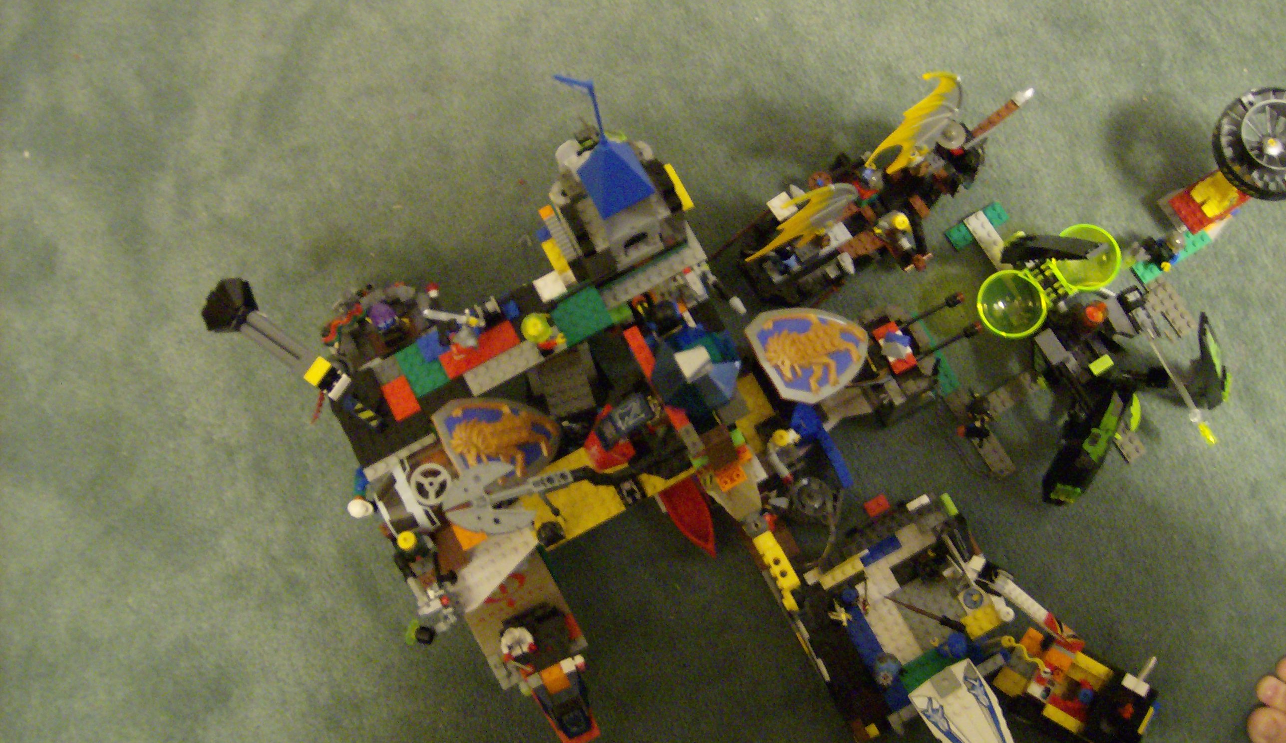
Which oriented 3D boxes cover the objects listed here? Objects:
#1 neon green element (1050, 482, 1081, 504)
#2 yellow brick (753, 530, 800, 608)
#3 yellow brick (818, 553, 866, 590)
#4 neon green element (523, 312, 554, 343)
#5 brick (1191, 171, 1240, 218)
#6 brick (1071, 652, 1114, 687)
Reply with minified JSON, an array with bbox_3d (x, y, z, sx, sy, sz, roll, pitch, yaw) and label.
[{"bbox_3d":[0.305,0.088,0.964,0.018,0.009,0.011,14,80,5],"label":"neon green element"},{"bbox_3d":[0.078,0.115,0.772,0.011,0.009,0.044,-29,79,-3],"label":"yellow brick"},{"bbox_3d":[0.142,0.143,0.949,0.032,0.011,0.009,-29,84,-2],"label":"yellow brick"},{"bbox_3d":[-0.061,-0.026,0.780,0.018,0.017,0.018,0,79,2],"label":"neon green element"},{"bbox_3d":[0.422,-0.131,0.985,0.028,0.011,0.025,-33,84,-3],"label":"brick"},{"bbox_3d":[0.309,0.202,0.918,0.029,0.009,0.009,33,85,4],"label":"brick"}]

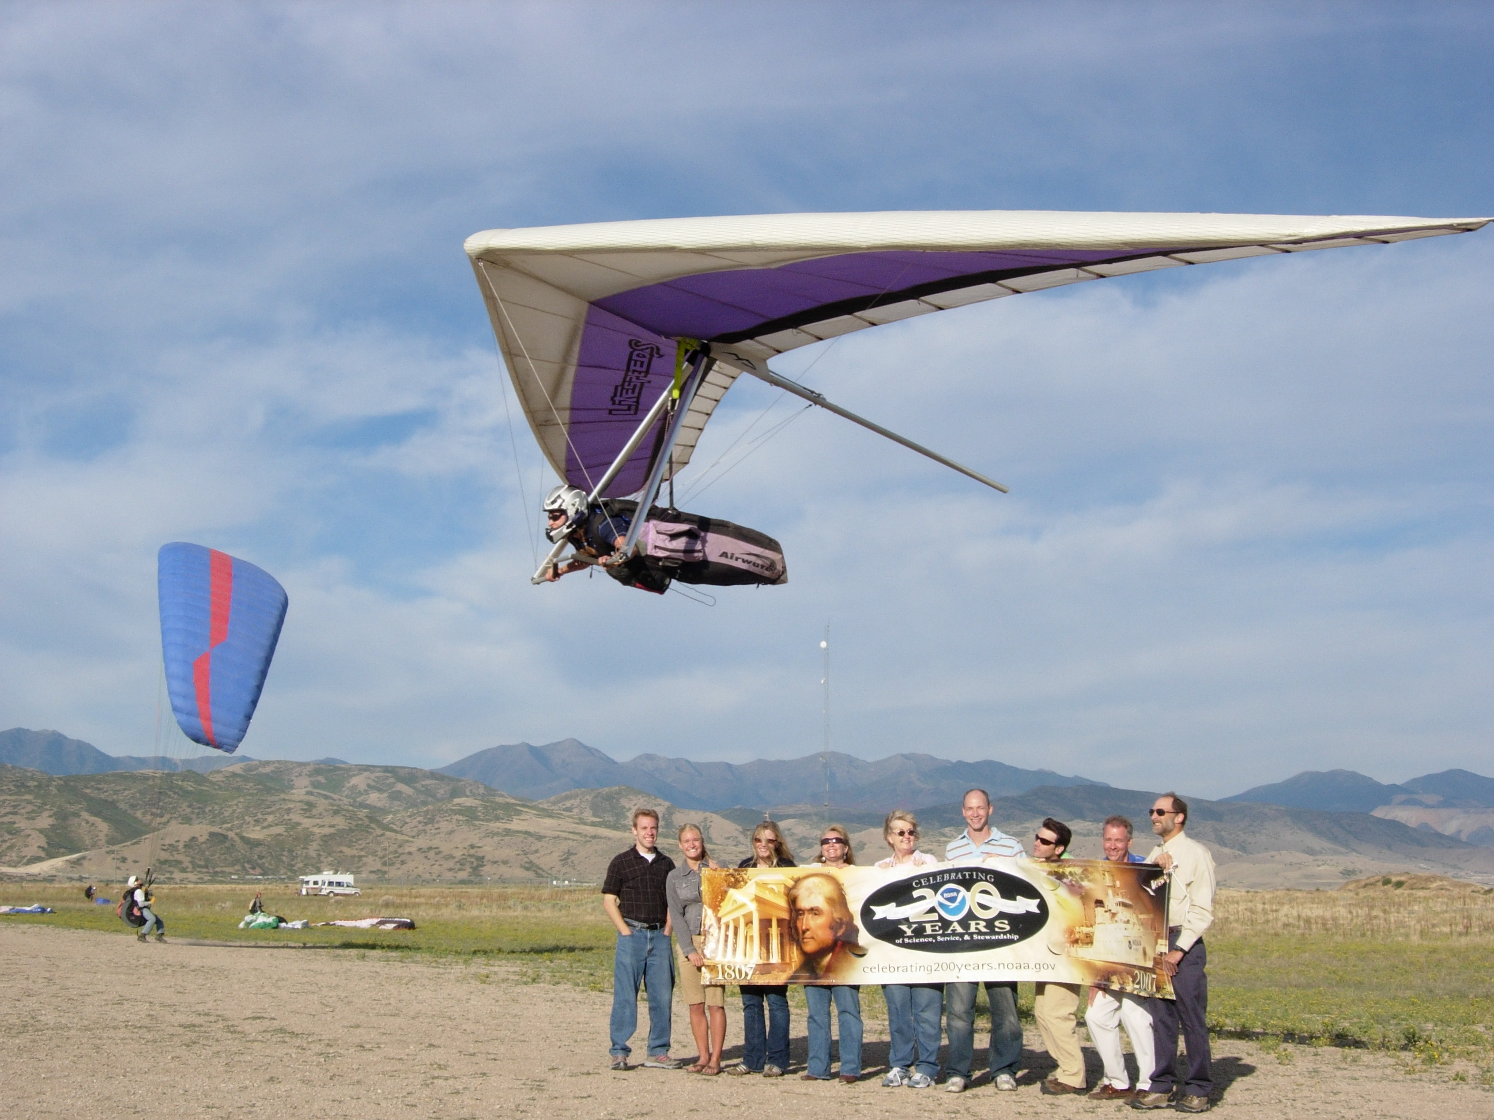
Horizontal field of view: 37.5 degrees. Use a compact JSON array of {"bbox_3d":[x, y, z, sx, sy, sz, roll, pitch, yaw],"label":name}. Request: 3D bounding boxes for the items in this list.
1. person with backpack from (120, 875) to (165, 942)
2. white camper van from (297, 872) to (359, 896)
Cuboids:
[{"bbox_3d":[-14.009,8.086,51.000,1.020,1.570,0.650,1,-8,-8],"label":"person with backpack"},{"bbox_3d":[-49.358,38.356,260.000,7.300,2.920,2.400,1,-8,-7],"label":"white camper van"}]

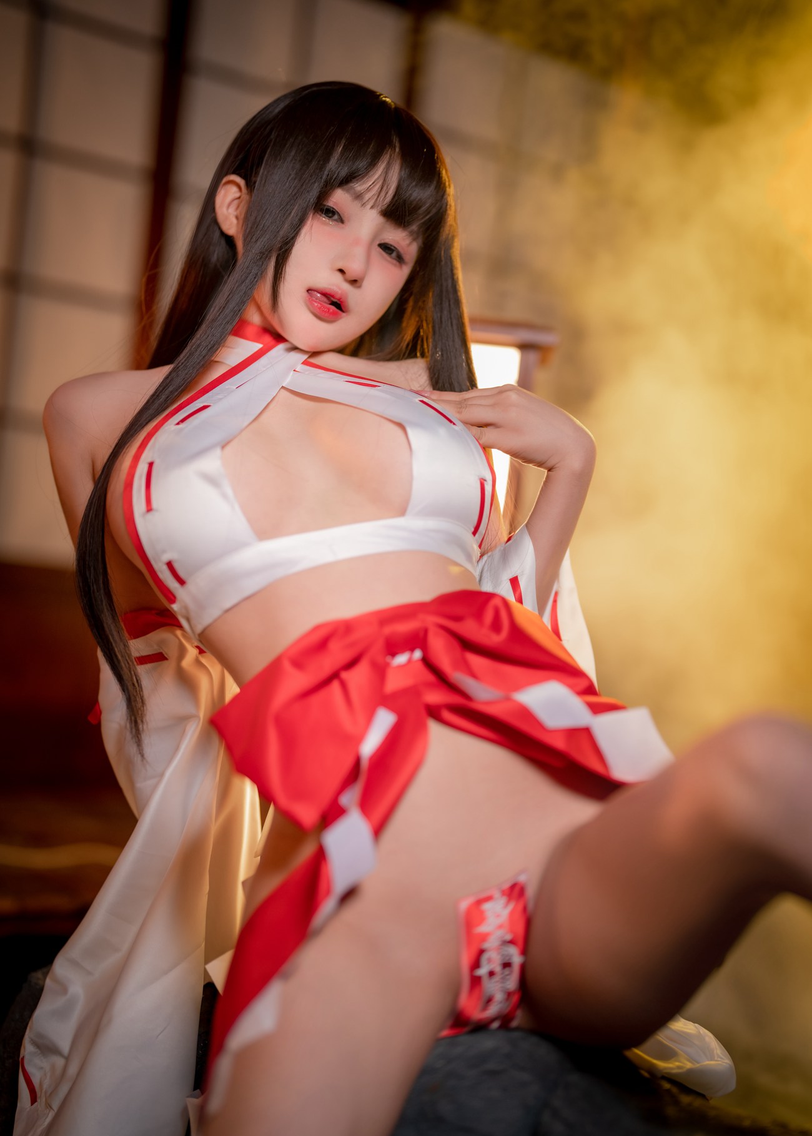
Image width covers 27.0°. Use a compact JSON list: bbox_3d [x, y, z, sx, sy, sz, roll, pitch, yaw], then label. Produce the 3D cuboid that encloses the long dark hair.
[{"bbox_3d":[-0.099,-0.120,1.470,0.290,0.600,0.290,22,-6,-23],"label":"long dark hair"}]

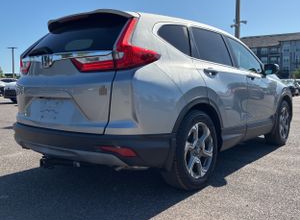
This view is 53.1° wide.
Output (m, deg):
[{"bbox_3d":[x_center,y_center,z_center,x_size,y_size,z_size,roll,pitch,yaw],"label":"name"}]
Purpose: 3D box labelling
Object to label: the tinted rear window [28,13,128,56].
[{"bbox_3d":[-0.690,-0.632,2.612,1.200,0.410,0.130,5,-33,39],"label":"tinted rear window"}]

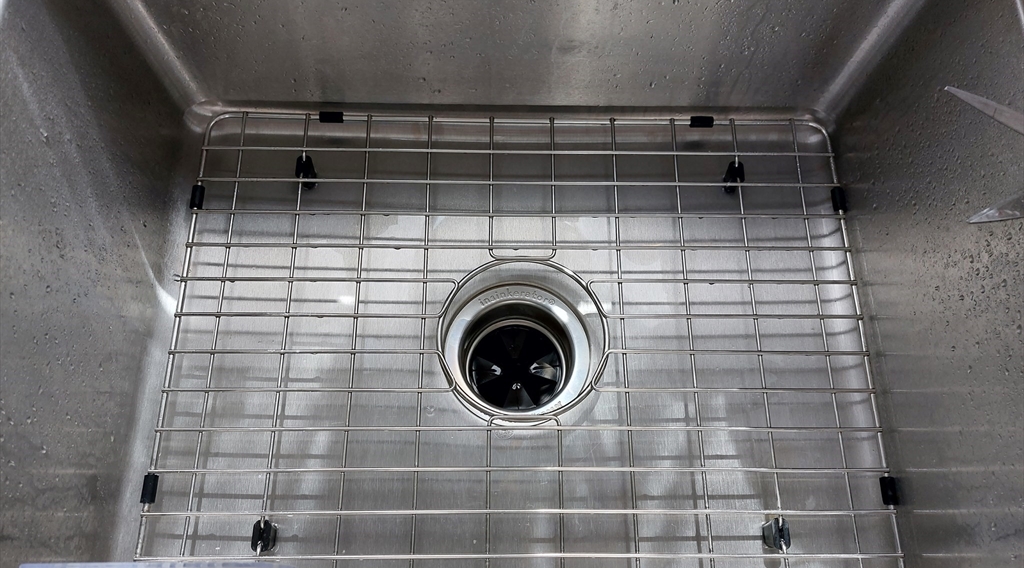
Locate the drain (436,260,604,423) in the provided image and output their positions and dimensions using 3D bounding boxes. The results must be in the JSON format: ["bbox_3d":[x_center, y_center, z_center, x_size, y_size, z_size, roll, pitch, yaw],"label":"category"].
[{"bbox_3d":[0.006,0.057,0.570,0.122,0.060,0.122,0,70,-1],"label":"drain"}]

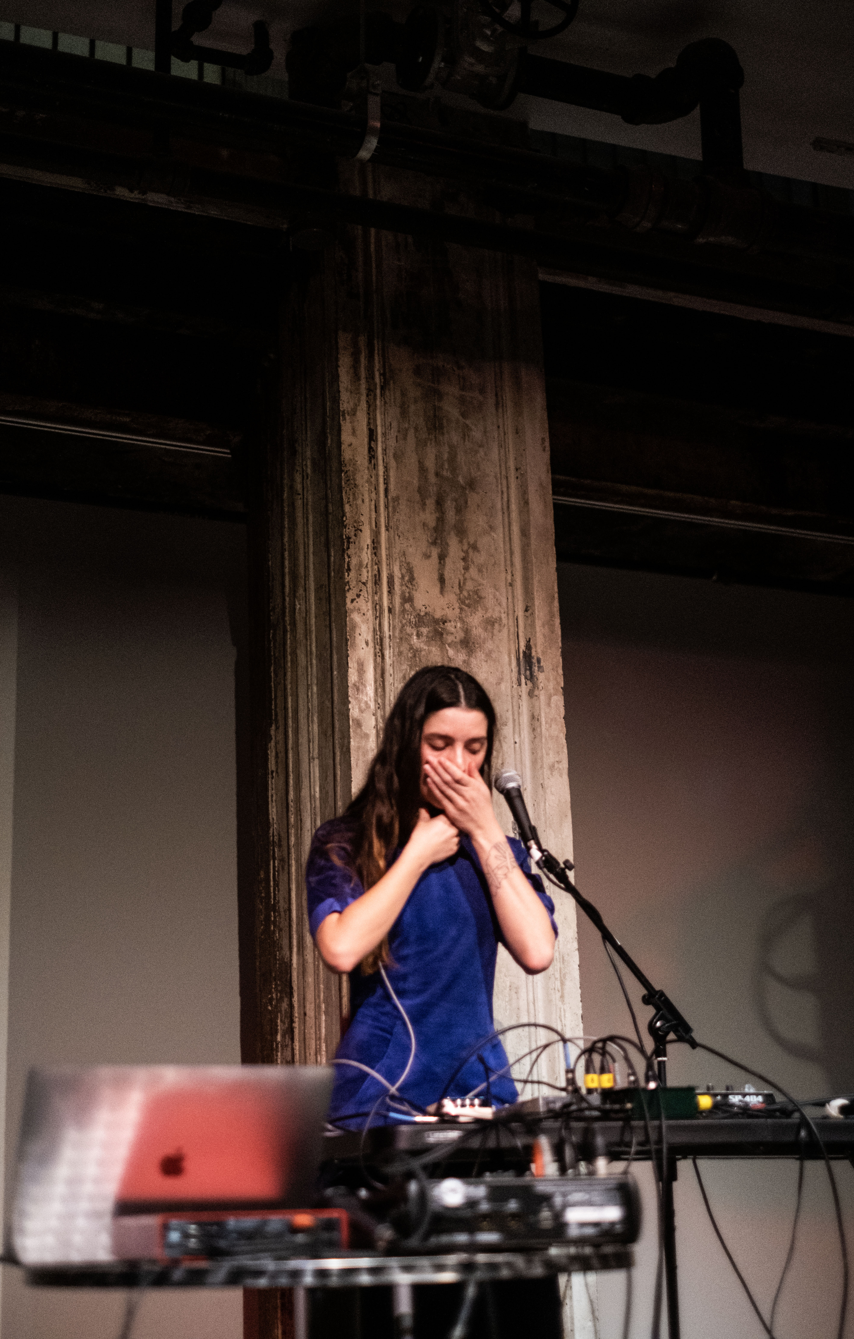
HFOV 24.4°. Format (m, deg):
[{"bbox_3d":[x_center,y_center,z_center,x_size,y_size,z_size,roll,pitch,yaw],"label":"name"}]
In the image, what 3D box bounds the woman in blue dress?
[{"bbox_3d":[0.019,0.766,3.387,0.460,1.630,0.340,4,-18,-19],"label":"woman in blue dress"}]

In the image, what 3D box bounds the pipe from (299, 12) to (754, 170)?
[{"bbox_3d":[0.208,-1.334,4.466,1.075,0.395,0.350,6,-19,-24],"label":"pipe"}]

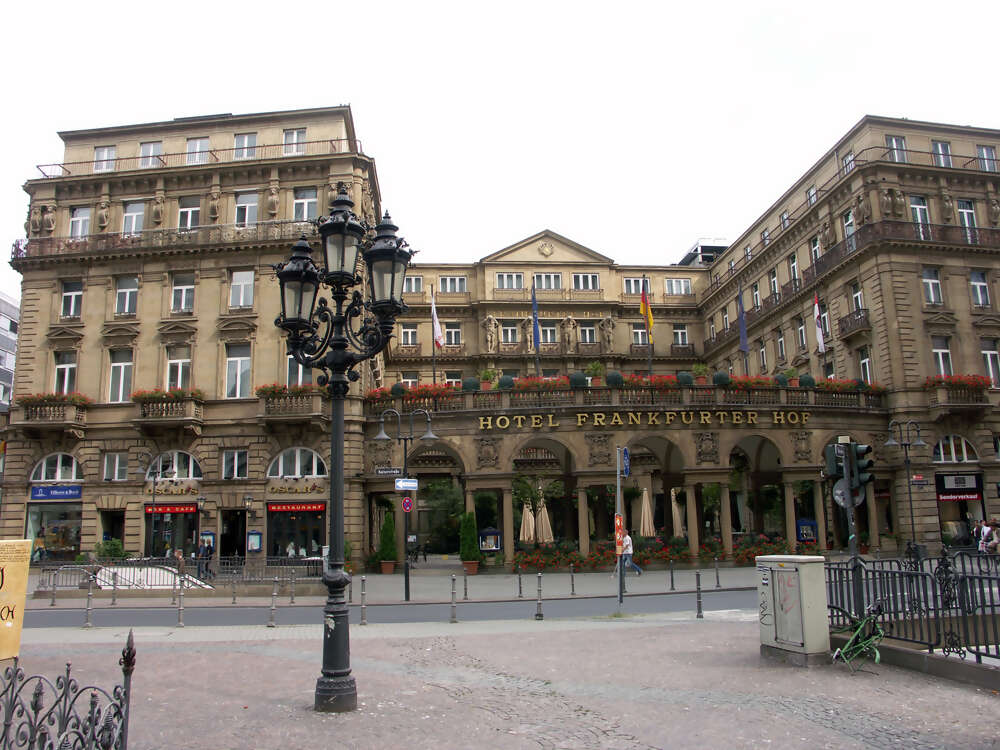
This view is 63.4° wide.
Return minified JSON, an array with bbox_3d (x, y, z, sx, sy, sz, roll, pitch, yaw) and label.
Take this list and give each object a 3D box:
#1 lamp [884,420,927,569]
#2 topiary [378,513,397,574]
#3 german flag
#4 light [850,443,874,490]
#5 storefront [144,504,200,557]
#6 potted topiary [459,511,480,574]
[{"bbox_3d":[14.609,4.250,28.834,1.780,5.279,0.520,2,-11,-16],"label":"lamp"},{"bbox_3d":[-4.951,7.416,35.600,0.750,2.650,0.750,-1,-11,0],"label":"topiary"},{"bbox_3d":[6.549,-2.979,36.163,0.680,2.216,0.350,-1,-11,-3],"label":"german flag"},{"bbox_3d":[7.188,1.804,16.039,0.420,0.930,0.300,-10,-13,37],"label":"light"},{"bbox_3d":[-15.353,7.245,37.690,2.500,2.500,0.400,-3,-11,6],"label":"storefront"},{"bbox_3d":[-1.222,6.928,33.301,0.820,2.530,0.820,-1,-10,0],"label":"potted topiary"}]

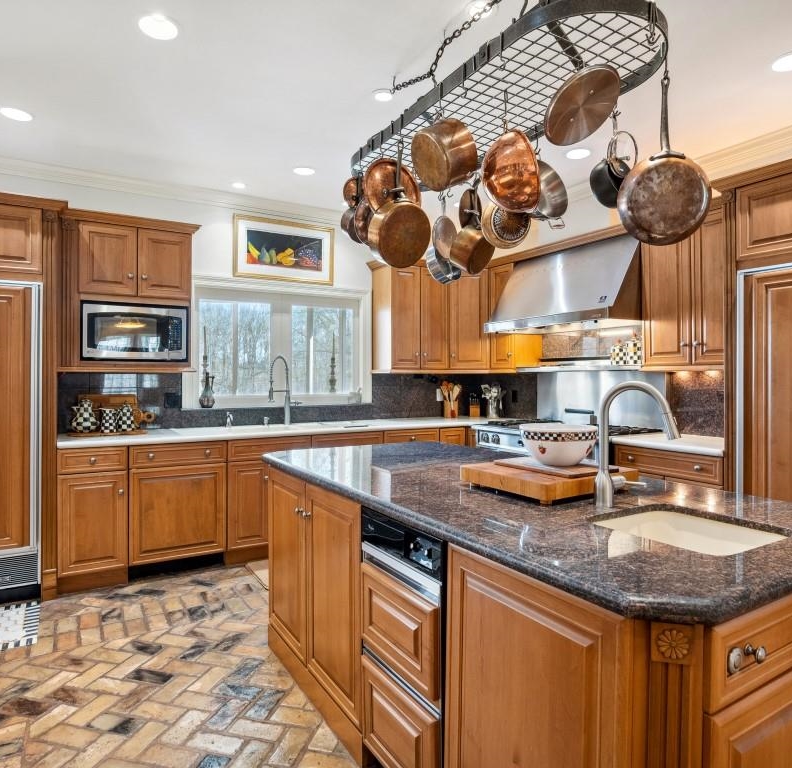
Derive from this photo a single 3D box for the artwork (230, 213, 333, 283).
[{"bbox_3d":[-0.936,-1.144,4.410,0.888,0.522,0.039,0,0,-30],"label":"artwork"}]

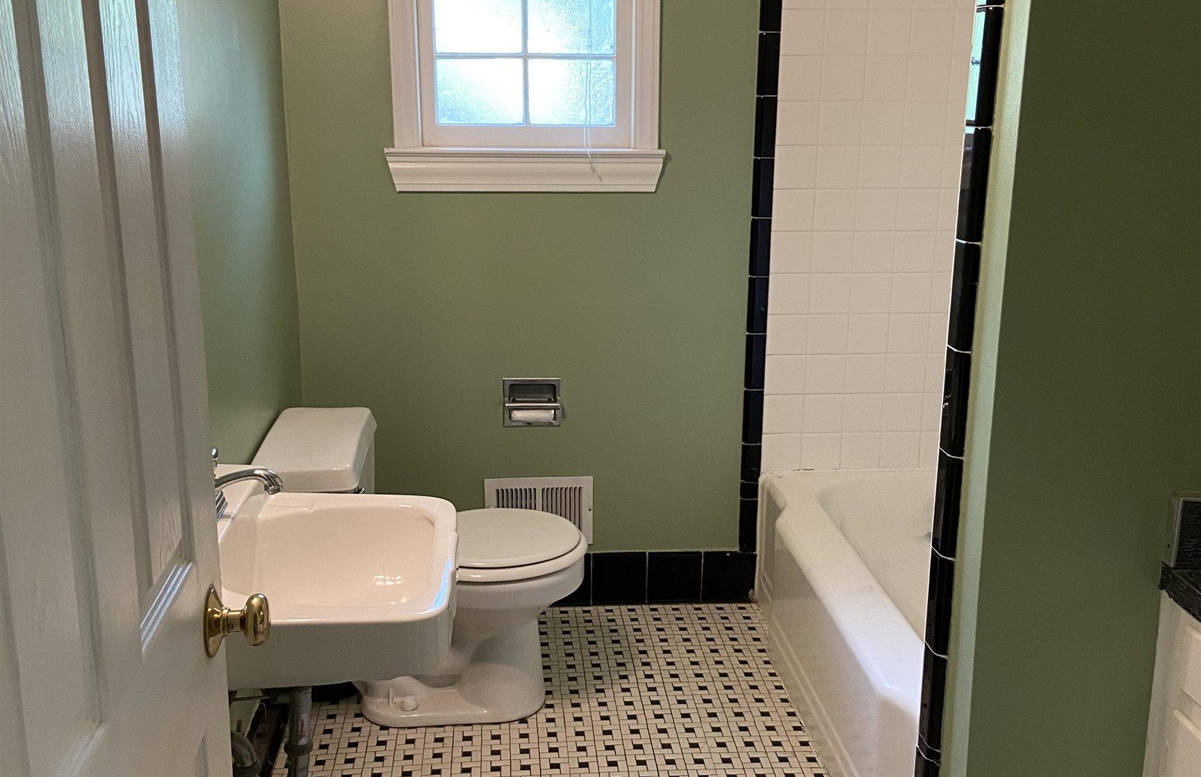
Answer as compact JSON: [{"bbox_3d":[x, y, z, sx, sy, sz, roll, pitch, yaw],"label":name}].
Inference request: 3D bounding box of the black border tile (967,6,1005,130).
[{"bbox_3d":[0.504,-0.421,1.574,0.016,0.152,0.052,-1,15,-5],"label":"black border tile"}]

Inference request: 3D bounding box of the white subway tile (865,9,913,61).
[{"bbox_3d":[0.713,-0.876,2.971,0.107,0.107,0.009,-1,15,-5],"label":"white subway tile"}]

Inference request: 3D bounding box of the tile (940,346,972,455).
[{"bbox_3d":[0.504,0.021,1.698,0.020,0.151,0.052,0,15,-4],"label":"tile"}]

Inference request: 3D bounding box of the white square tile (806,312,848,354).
[{"bbox_3d":[0.604,-0.144,3.191,0.108,0.108,0.010,-1,15,-4],"label":"white square tile"}]

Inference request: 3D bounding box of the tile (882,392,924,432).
[{"bbox_3d":[0.818,0.065,3.264,0.108,0.108,0.010,0,15,-4],"label":"tile"}]

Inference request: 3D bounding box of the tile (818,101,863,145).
[{"bbox_3d":[0.605,-0.670,3.035,0.108,0.108,0.009,-1,15,-5],"label":"tile"}]

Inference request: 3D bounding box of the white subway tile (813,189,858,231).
[{"bbox_3d":[0.601,-0.456,3.076,0.107,0.107,0.009,-1,15,-5],"label":"white subway tile"}]

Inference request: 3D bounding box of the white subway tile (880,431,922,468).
[{"bbox_3d":[0.838,0.174,3.348,0.110,0.108,0.010,-1,15,-5],"label":"white subway tile"}]

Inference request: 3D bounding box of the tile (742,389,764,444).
[{"bbox_3d":[0.408,0.076,3.218,0.052,0.152,0.015,-1,15,-5],"label":"tile"}]

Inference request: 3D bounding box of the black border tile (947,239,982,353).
[{"bbox_3d":[0.507,-0.130,1.686,0.012,0.152,0.050,-1,15,-5],"label":"black border tile"}]

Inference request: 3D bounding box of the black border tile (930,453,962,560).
[{"bbox_3d":[0.498,0.166,1.730,0.016,0.152,0.052,-1,15,-5],"label":"black border tile"}]

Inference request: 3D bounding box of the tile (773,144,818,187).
[{"bbox_3d":[0.496,-0.563,3.053,0.108,0.108,0.009,-1,15,-5],"label":"tile"}]

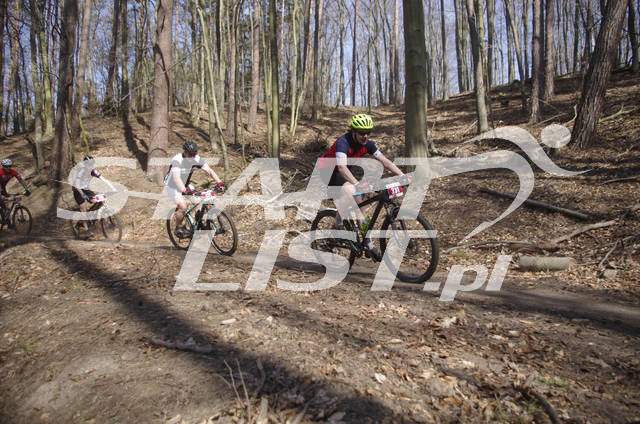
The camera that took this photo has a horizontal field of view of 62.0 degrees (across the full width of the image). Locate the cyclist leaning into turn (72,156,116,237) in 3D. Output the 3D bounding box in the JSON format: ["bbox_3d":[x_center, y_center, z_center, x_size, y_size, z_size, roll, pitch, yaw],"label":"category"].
[{"bbox_3d":[-4.749,-0.310,11.140,0.820,1.640,0.580,-1,8,36],"label":"cyclist leaning into turn"}]

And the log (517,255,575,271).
[{"bbox_3d":[2.484,0.568,5.850,0.570,0.165,0.170,0,0,15],"label":"log"}]

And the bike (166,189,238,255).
[{"bbox_3d":[-1.905,0.155,8.405,1.870,1.040,0.720,1,13,42],"label":"bike"}]

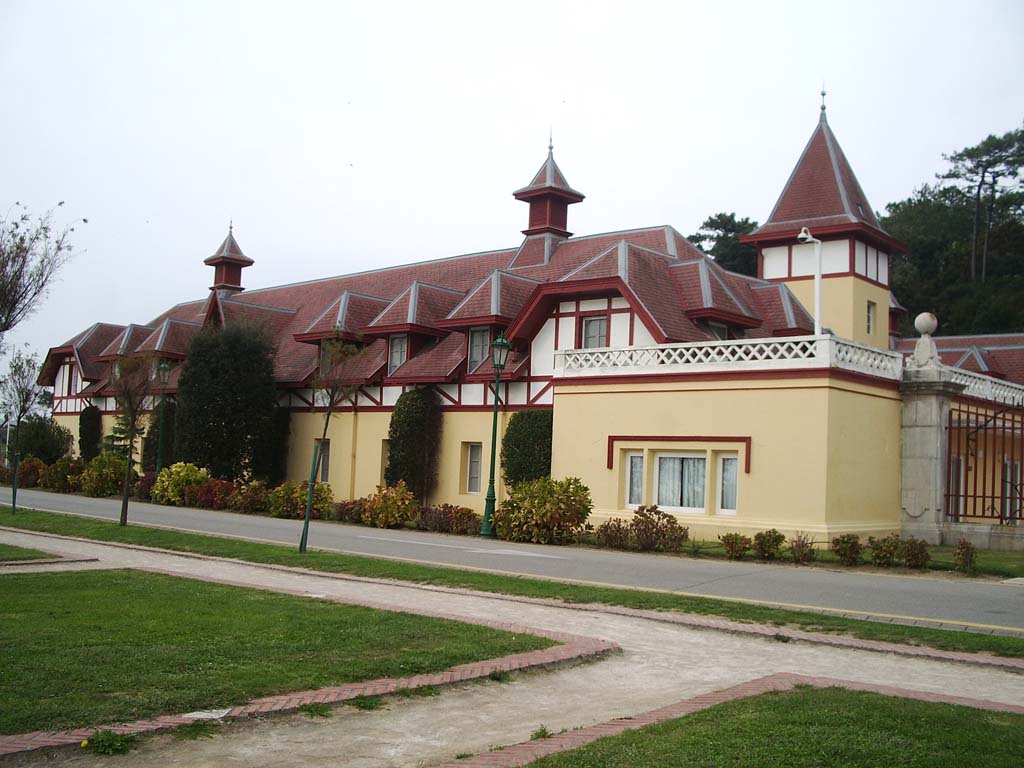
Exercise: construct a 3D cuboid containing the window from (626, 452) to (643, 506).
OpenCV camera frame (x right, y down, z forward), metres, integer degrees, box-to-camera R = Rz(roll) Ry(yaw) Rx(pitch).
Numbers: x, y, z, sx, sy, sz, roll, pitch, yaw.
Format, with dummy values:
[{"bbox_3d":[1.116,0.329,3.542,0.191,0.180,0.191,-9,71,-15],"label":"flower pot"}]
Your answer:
[{"bbox_3d":[3.436,2.631,28.323,0.813,1.597,0.140,-2,-7,45],"label":"window"}]

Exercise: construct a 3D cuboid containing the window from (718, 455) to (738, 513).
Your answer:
[{"bbox_3d":[5.536,2.557,26.246,0.804,1.597,0.140,-2,-7,45],"label":"window"}]

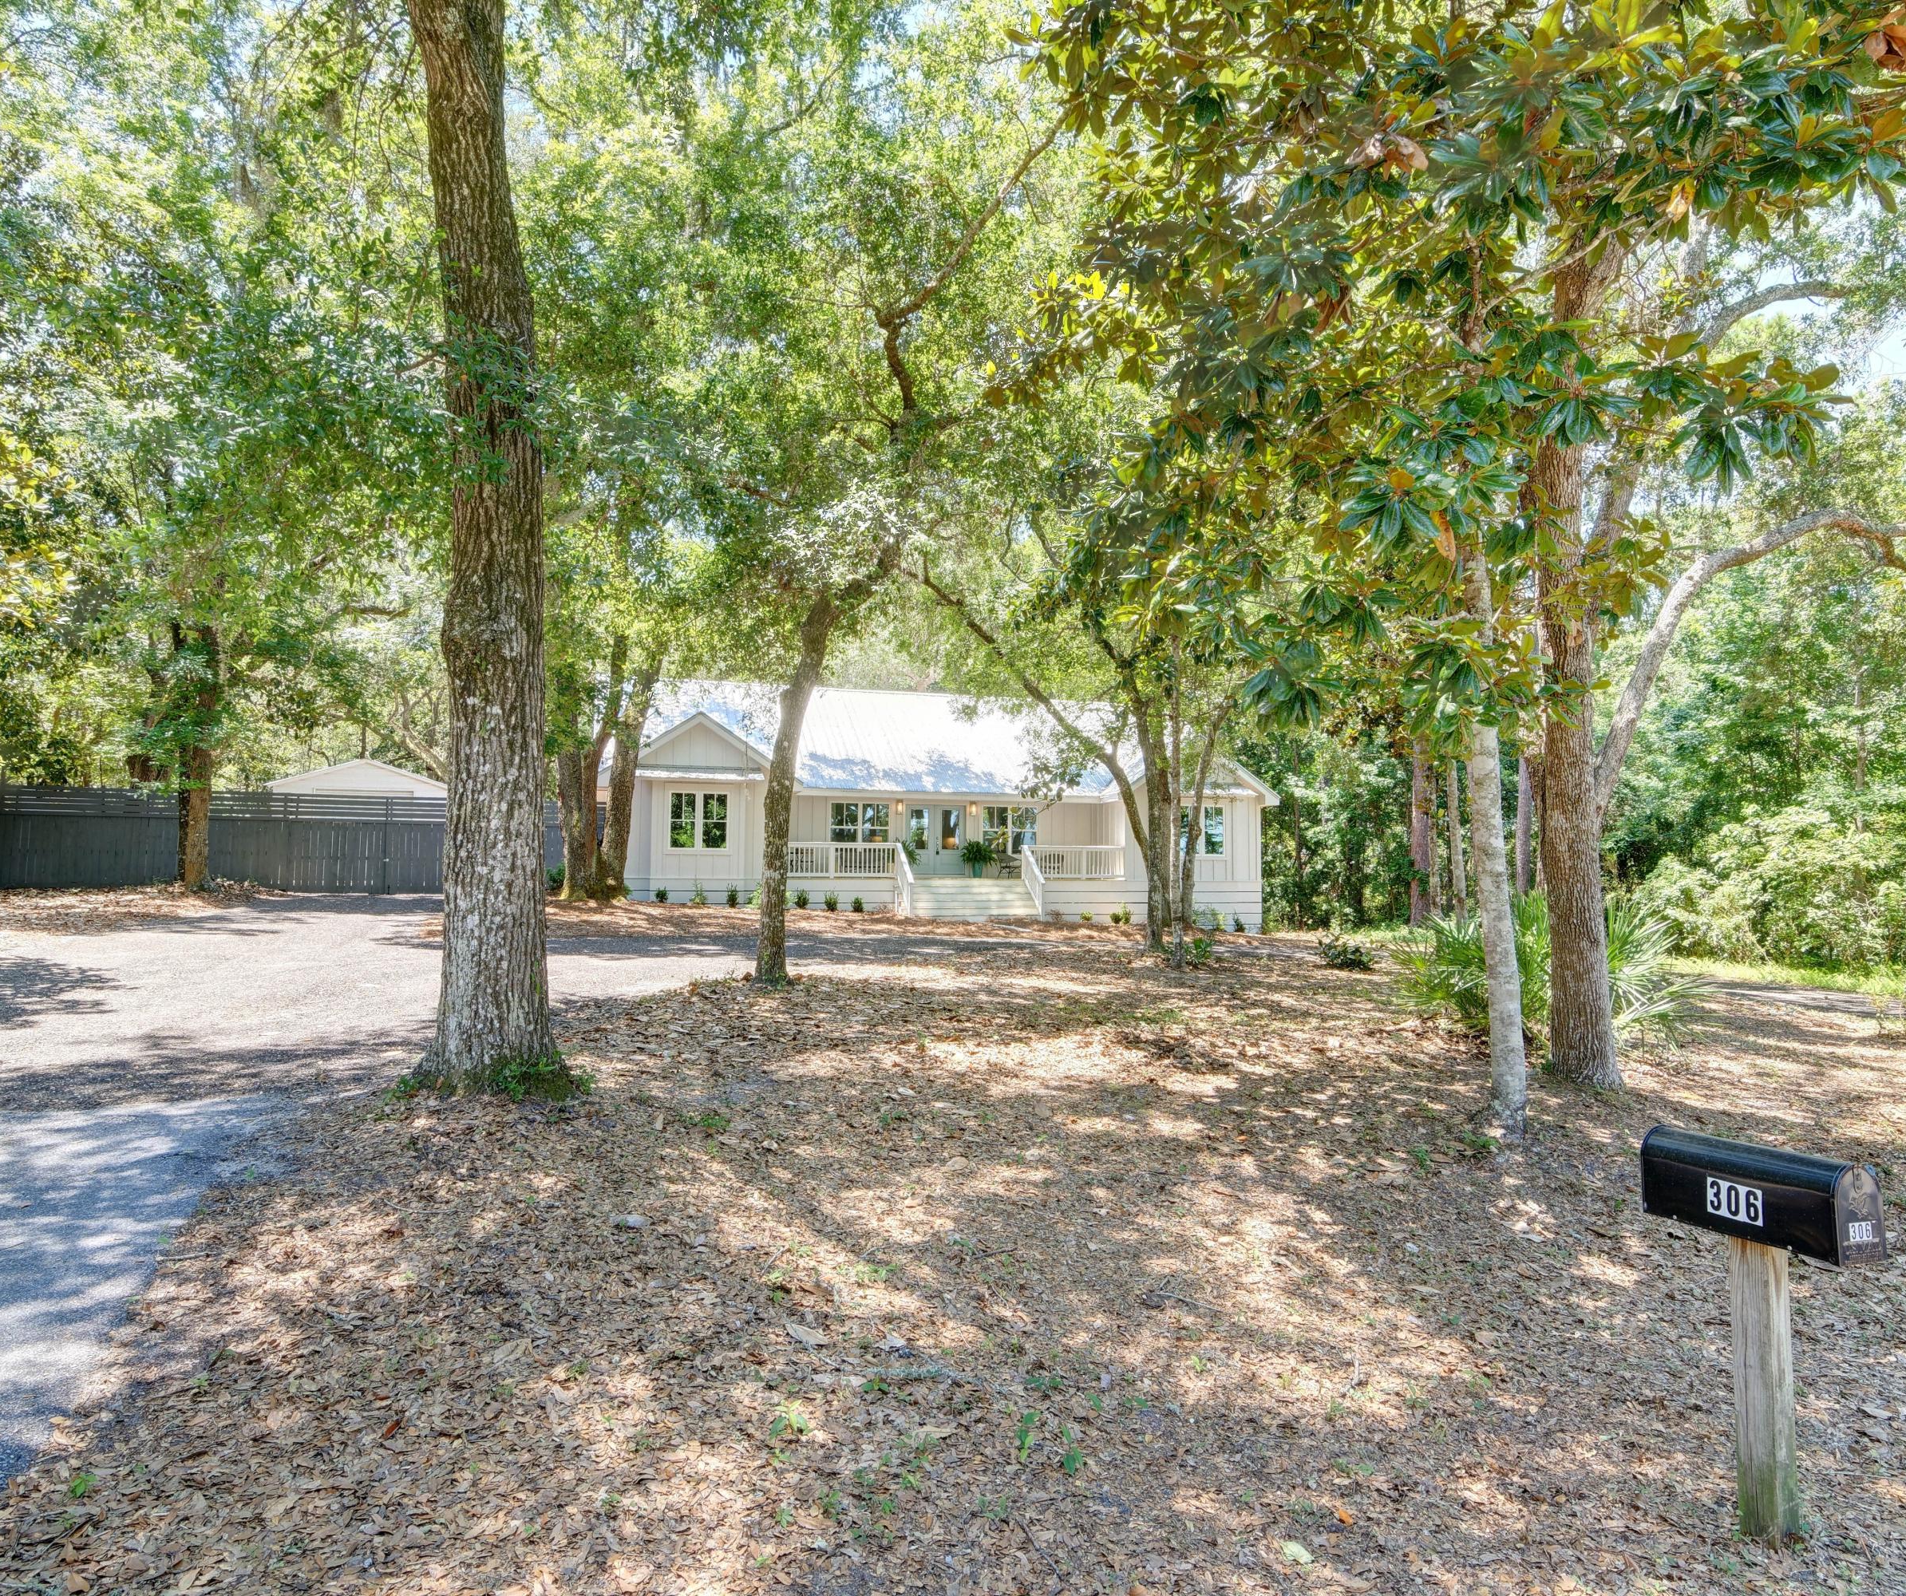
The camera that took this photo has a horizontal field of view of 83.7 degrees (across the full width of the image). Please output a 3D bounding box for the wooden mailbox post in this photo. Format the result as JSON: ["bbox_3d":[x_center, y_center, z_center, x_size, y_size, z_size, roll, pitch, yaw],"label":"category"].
[{"bbox_3d":[2.055,1.370,2.705,0.172,0.957,0.478,2,-3,-20],"label":"wooden mailbox post"}]

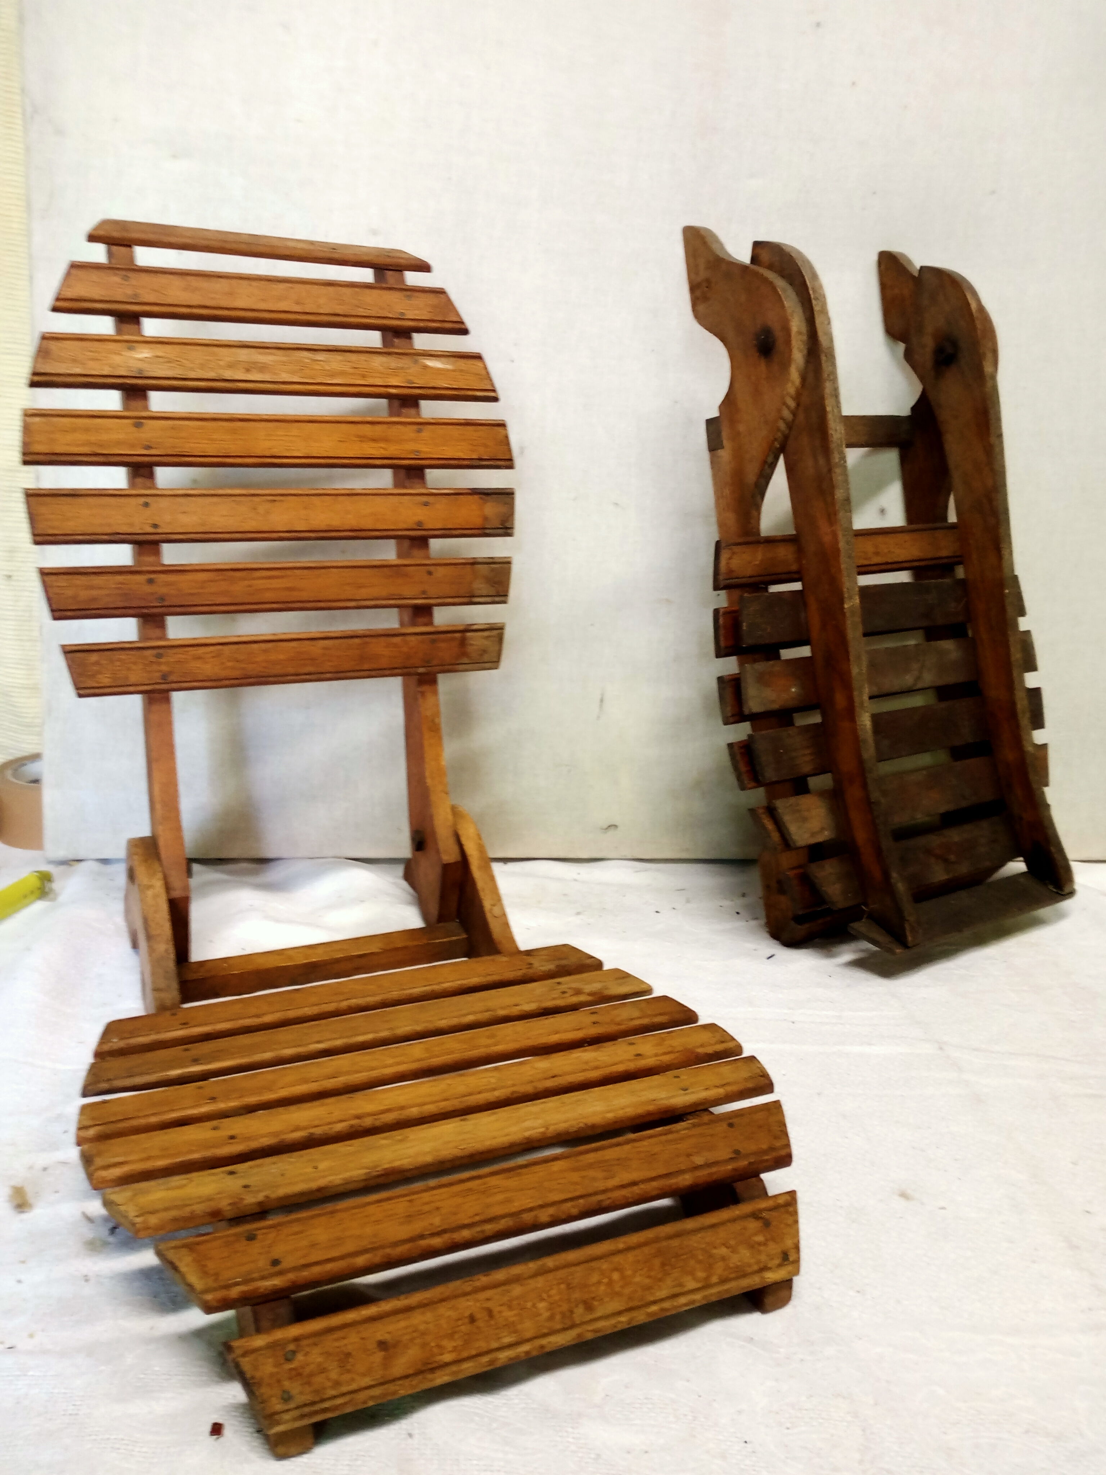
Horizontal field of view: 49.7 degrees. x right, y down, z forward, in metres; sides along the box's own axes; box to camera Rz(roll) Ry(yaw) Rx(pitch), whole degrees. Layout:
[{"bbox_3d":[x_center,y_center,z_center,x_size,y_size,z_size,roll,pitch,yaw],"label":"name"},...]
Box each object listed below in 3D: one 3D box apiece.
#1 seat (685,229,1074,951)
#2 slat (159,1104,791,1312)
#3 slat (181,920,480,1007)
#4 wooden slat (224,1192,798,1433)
[{"bbox_3d":[0.212,-0.106,0.748,0.267,0.446,0.114,-8,2,-32],"label":"seat"},{"bbox_3d":[-0.016,0.192,0.500,0.283,0.007,0.034,-5,26,-23],"label":"slat"},{"bbox_3d":[-0.153,0.154,0.817,0.215,0.017,0.025,-5,17,-23],"label":"slat"},{"bbox_3d":[-0.001,0.223,0.470,0.242,0.007,0.034,-5,57,-23],"label":"wooden slat"}]

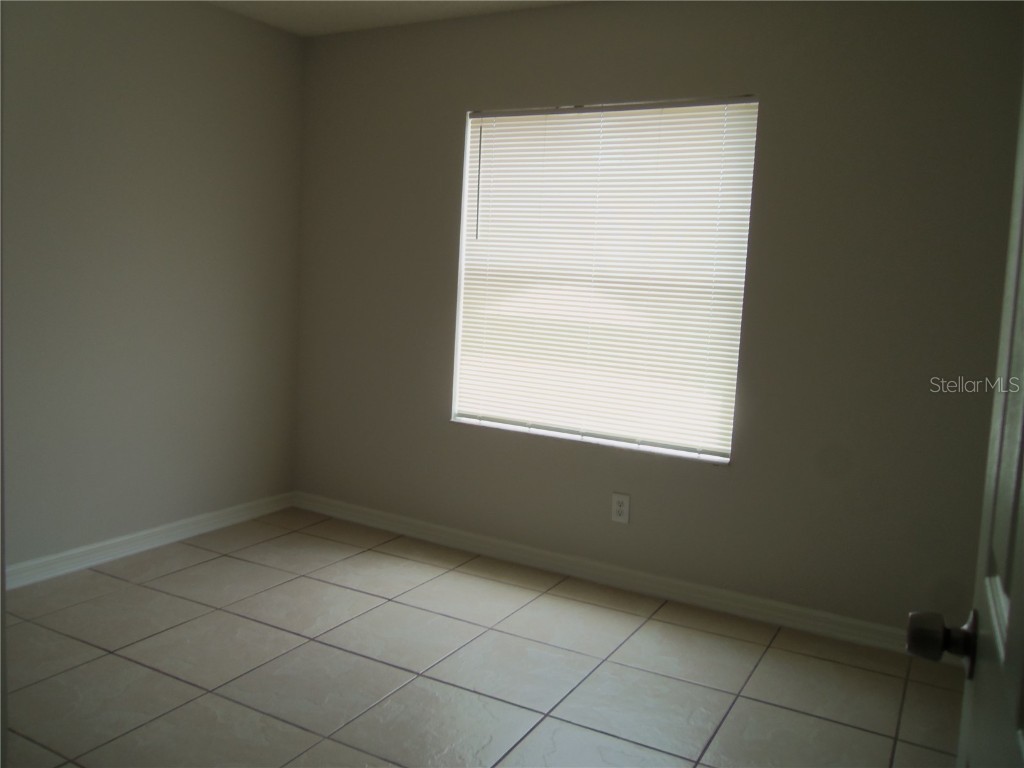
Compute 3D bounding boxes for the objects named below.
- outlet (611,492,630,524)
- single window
[{"bbox_3d":[0.465,0.535,3.553,0.074,0.118,0.015,7,7,28],"label":"outlet"},{"bbox_3d":[0.346,-0.463,3.579,1.312,1.429,0.100,7,7,28],"label":"single window"}]

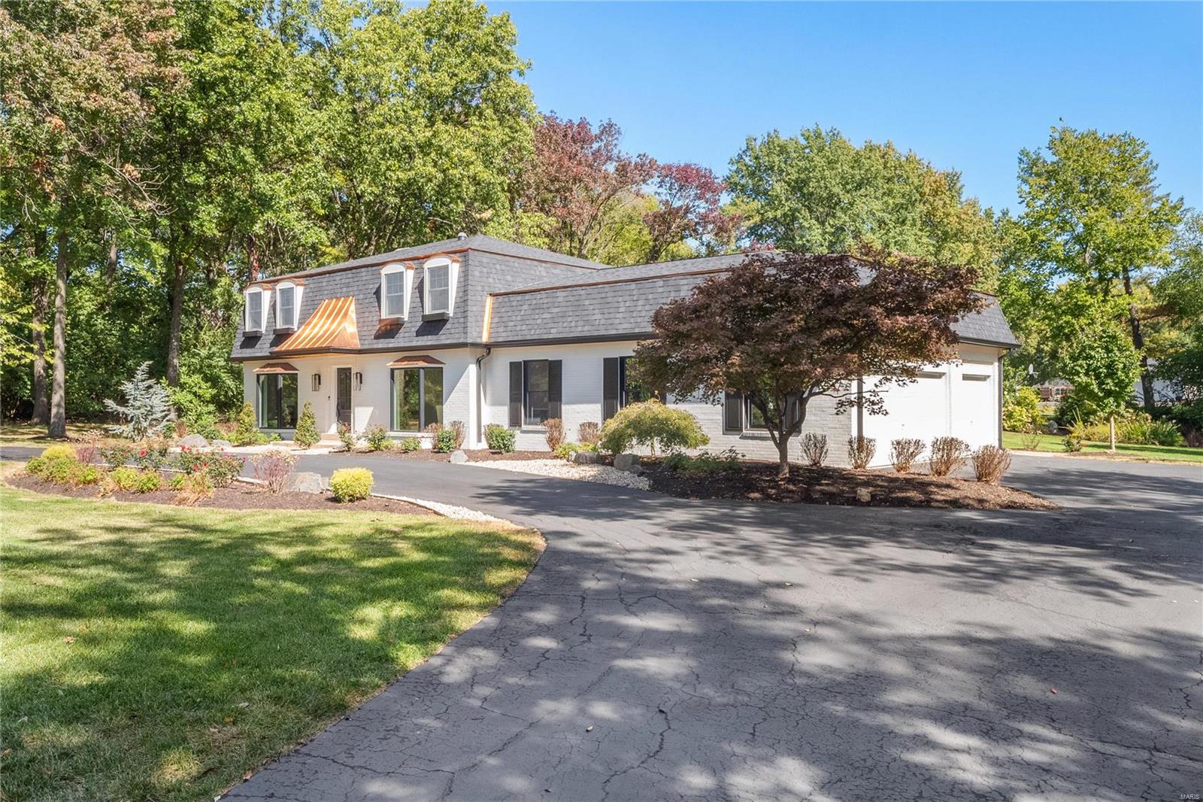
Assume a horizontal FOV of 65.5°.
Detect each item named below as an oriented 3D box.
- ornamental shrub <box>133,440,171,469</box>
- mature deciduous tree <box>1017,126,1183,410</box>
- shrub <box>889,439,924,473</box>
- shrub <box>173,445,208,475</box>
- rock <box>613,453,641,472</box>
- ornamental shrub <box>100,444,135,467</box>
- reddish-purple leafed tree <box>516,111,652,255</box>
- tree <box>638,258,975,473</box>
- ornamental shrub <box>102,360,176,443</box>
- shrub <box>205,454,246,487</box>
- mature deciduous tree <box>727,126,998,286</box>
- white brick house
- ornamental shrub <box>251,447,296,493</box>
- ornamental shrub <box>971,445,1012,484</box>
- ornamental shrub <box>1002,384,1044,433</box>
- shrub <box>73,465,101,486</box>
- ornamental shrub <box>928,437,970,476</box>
[{"bbox_3d":[-8.935,1.070,18.536,0.723,0.577,0.723,0,0,0],"label":"ornamental shrub"},{"bbox_3d":[21.870,-5.360,41.000,7.400,13.330,7.200,0,0,0],"label":"mature deciduous tree"},{"bbox_3d":[5.851,1.046,17.956,0.665,0.649,0.665,0,0,0],"label":"shrub"},{"bbox_3d":[-7.375,1.080,16.800,0.650,0.600,0.620,0,0,0],"label":"shrub"},{"bbox_3d":[0.508,1.211,18.400,0.540,0.380,0.450,0,0,0],"label":"rock"},{"bbox_3d":[-9.834,1.107,19.014,0.667,0.496,0.667,0,0,0],"label":"ornamental shrub"},{"bbox_3d":[-0.797,-6.084,44.000,7.200,14.962,7.200,0,0,0],"label":"reddish-purple leafed tree"},{"bbox_3d":[3.556,-0.627,16.200,6.000,3.900,5.600,0,0,0],"label":"tree"},{"bbox_3d":[-15.460,0.024,31.271,2.286,2.685,2.286,0,0,0],"label":"ornamental shrub"},{"bbox_3d":[-5.914,1.088,14.685,0.630,0.524,0.630,0,0,0],"label":"shrub"},{"bbox_3d":[12.270,-5.780,44.000,12.800,14.350,11.500,0,0,0],"label":"mature deciduous tree"},{"bbox_3d":[-1.092,-2.169,30.505,25.100,7.170,10.650,0,0,41],"label":"white brick house"},{"bbox_3d":[-5.041,1.070,14.400,0.670,0.700,0.640,0,0,0],"label":"ornamental shrub"},{"bbox_3d":[6.549,1.057,15.714,0.659,0.631,0.659,0,0,0],"label":"ornamental shrub"},{"bbox_3d":[19.117,0.347,42.707,2.081,2.239,2.081,0,0,0],"label":"ornamental shrub"},{"bbox_3d":[-8.564,1.238,15.600,0.470,0.360,0.450,0,0,0],"label":"shrub"},{"bbox_3d":[6.384,1.019,17.200,0.780,0.730,0.750,0,0,0],"label":"ornamental shrub"}]

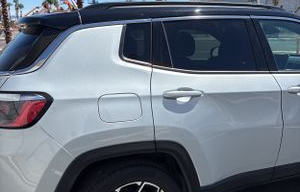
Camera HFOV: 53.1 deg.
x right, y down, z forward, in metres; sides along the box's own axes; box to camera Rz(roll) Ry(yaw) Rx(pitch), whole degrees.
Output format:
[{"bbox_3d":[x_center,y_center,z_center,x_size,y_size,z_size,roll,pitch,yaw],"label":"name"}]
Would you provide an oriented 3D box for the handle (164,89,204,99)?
[{"bbox_3d":[0.188,-0.007,1.683,0.240,0.042,0.050,-4,14,-17],"label":"handle"}]

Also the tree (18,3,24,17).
[{"bbox_3d":[-43.621,-27.016,102.963,2.300,8.983,2.300,-6,14,-22],"label":"tree"}]

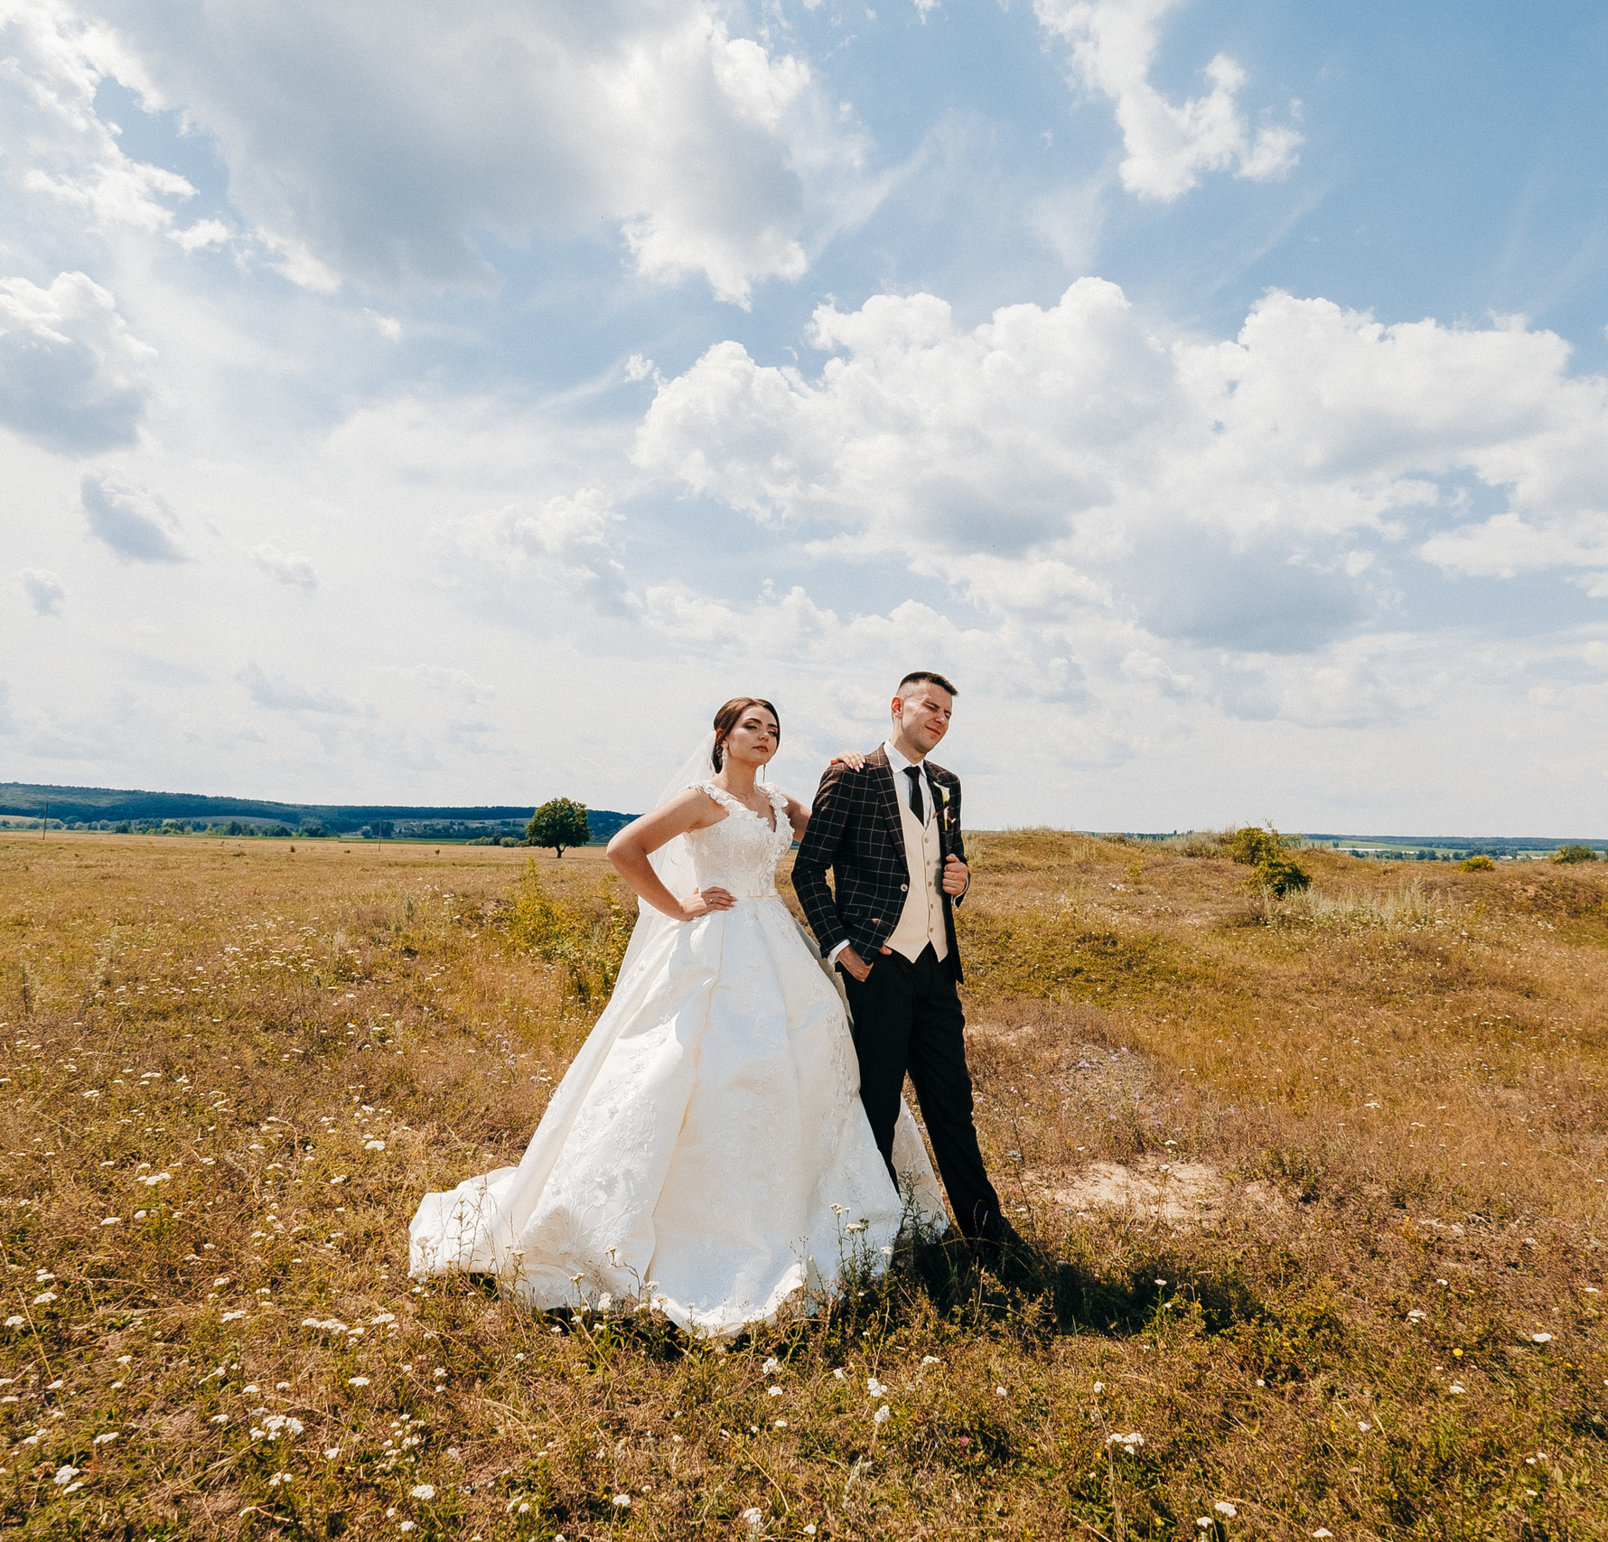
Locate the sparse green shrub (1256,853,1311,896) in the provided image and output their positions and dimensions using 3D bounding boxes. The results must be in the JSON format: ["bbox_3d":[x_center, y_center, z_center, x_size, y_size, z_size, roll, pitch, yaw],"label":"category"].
[{"bbox_3d":[10.455,2.263,21.000,1.058,0.944,1.005,-1,-4,26],"label":"sparse green shrub"}]

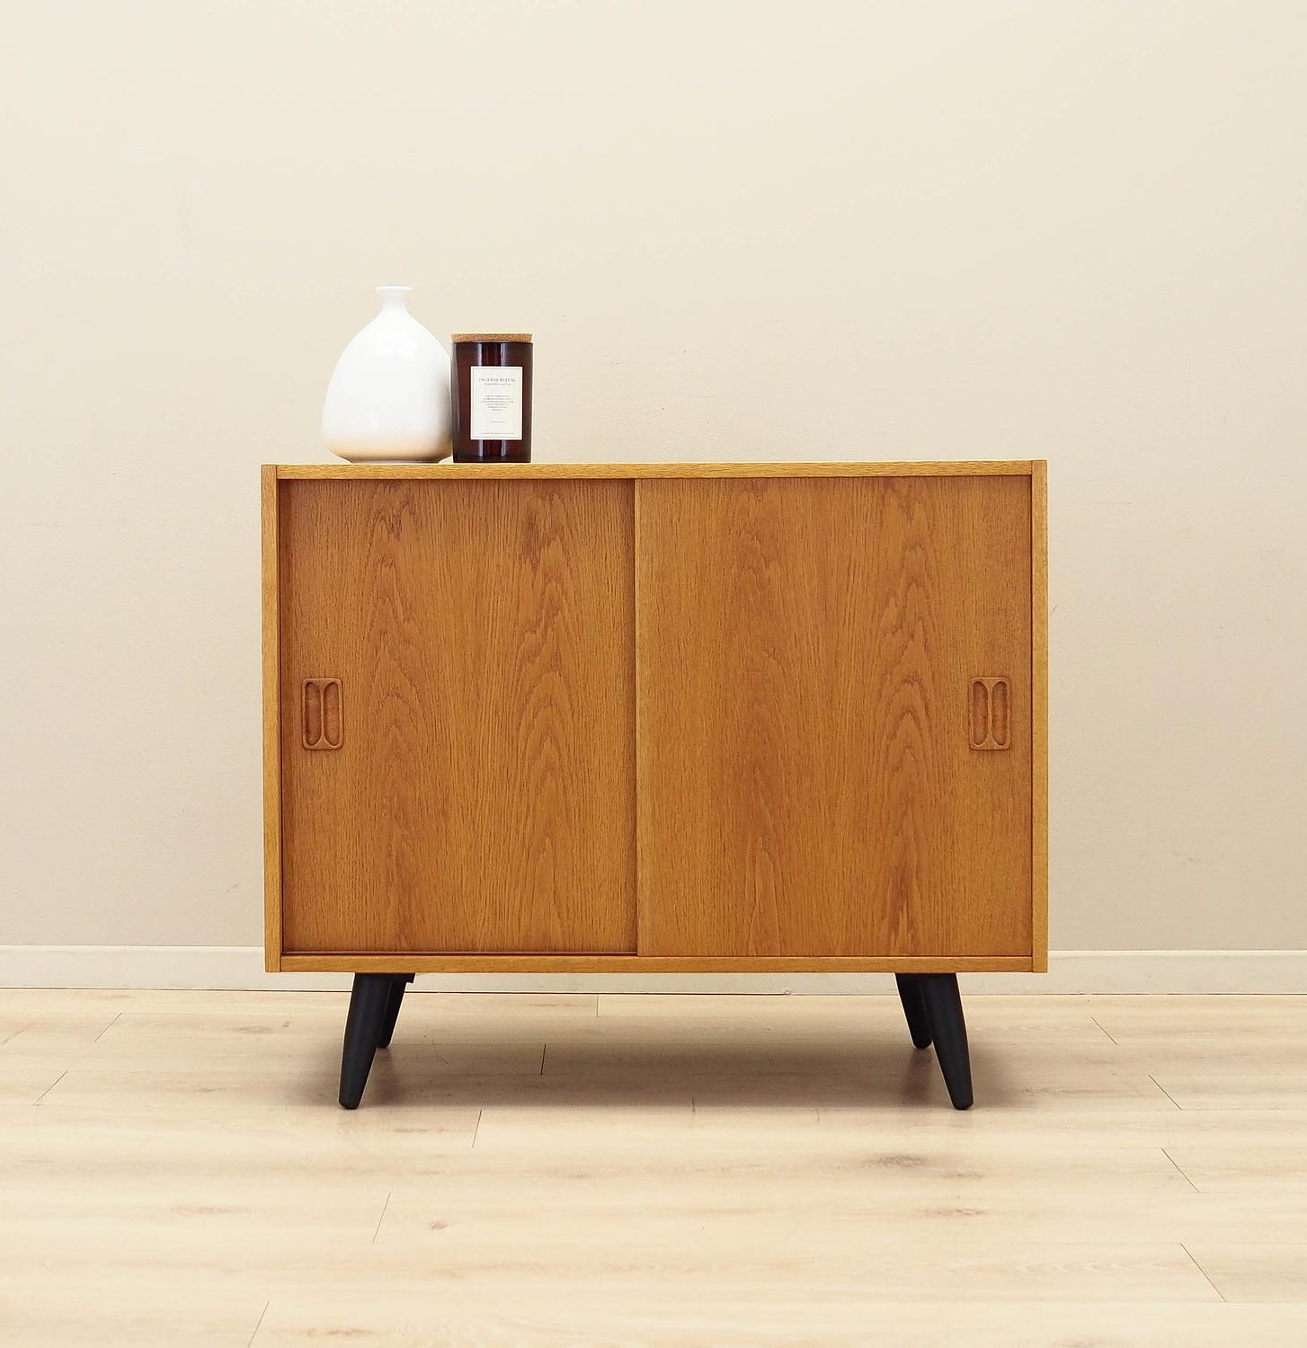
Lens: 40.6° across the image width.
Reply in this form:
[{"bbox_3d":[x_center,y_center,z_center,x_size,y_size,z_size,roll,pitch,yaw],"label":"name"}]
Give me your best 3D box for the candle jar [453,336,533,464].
[{"bbox_3d":[-0.180,-0.305,1.979,0.089,0.150,0.089,0,4,0],"label":"candle jar"}]

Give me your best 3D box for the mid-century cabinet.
[{"bbox_3d":[0.002,0.121,2.068,0.830,0.712,0.385,0,4,0],"label":"mid-century cabinet"}]

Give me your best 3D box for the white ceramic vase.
[{"bbox_3d":[-0.301,-0.333,1.986,0.147,0.205,0.147,0,4,0],"label":"white ceramic vase"}]

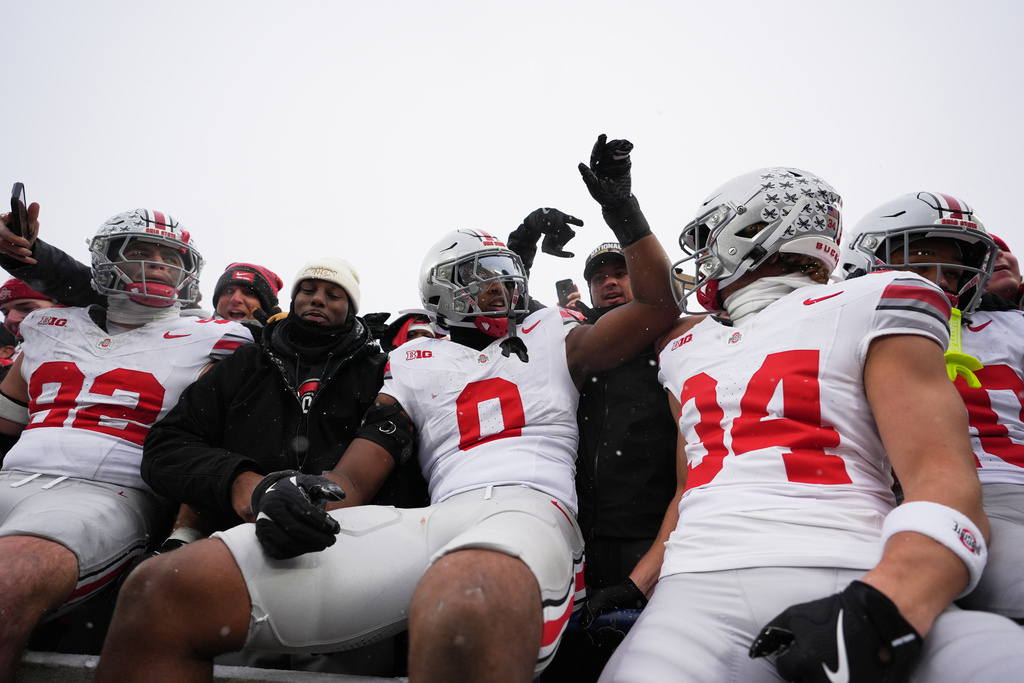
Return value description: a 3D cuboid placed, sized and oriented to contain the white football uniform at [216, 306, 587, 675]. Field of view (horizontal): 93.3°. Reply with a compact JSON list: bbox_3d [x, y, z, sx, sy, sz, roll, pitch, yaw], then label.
[{"bbox_3d":[-0.150,0.230,1.020,0.680,0.740,0.580,-2,-18,5],"label":"white football uniform"}]

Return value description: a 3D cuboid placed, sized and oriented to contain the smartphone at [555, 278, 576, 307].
[{"bbox_3d":[0.230,-0.182,2.000,0.075,0.150,0.009,-11,-16,3],"label":"smartphone"}]

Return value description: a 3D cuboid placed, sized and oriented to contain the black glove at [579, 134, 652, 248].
[{"bbox_3d":[0.237,-0.350,1.120,0.150,0.260,0.120,-16,-16,4],"label":"black glove"}]

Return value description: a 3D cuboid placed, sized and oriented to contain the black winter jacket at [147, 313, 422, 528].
[{"bbox_3d":[-0.545,0.210,1.300,0.630,0.660,0.450,2,-18,-8],"label":"black winter jacket"}]

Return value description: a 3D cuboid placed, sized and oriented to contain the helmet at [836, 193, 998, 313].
[{"bbox_3d":[0.900,-0.195,1.095,0.250,0.275,0.320,-1,-1,7],"label":"helmet"}]

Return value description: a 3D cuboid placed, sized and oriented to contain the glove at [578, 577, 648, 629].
[{"bbox_3d":[0.233,0.614,1.120,0.180,0.110,0.110,5,-19,-14],"label":"glove"}]

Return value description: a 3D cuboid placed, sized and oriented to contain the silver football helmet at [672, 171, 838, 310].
[{"bbox_3d":[0.497,-0.210,1.004,0.320,0.275,0.250,-4,-12,25],"label":"silver football helmet"}]

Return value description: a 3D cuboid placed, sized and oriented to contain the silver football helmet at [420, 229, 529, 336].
[{"bbox_3d":[-0.094,-0.154,1.240,0.250,0.275,0.320,-9,-7,-32],"label":"silver football helmet"}]

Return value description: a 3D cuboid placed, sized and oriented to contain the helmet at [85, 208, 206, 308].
[{"bbox_3d":[-1.025,-0.231,1.365,0.320,0.275,0.250,2,-1,41],"label":"helmet"}]

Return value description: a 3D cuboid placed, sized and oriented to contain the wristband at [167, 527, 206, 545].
[{"bbox_3d":[-0.813,0.486,1.200,0.085,0.060,0.080,14,-20,5],"label":"wristband"}]

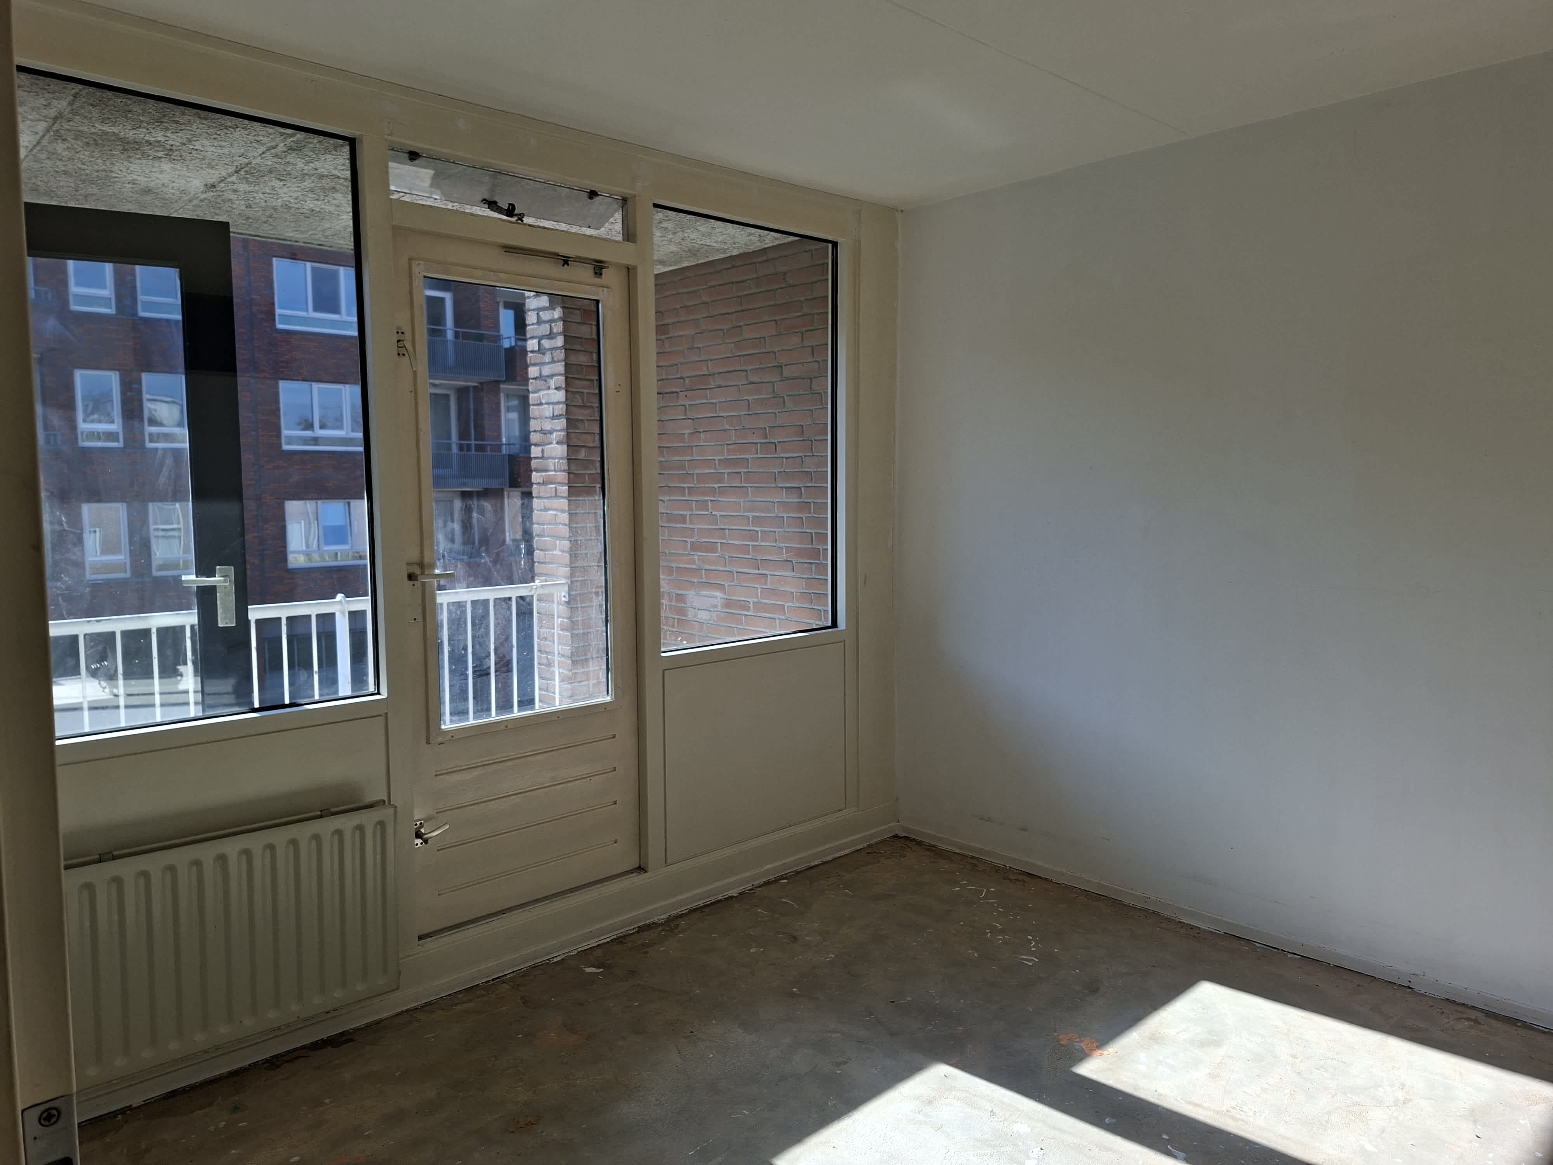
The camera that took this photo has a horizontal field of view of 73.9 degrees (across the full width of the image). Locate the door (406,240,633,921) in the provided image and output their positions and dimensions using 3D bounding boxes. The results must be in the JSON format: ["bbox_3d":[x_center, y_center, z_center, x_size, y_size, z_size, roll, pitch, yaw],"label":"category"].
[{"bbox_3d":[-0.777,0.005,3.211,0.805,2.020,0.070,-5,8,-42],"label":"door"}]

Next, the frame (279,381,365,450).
[{"bbox_3d":[-11.209,-4.126,25.759,2.250,1.660,0.130,-5,8,-42],"label":"frame"}]

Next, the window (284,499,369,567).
[{"bbox_3d":[-11.189,-1.254,26.041,2.250,1.660,0.130,-5,8,-42],"label":"window"}]

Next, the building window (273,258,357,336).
[{"bbox_3d":[-11.228,-7.033,25.474,2.250,1.660,0.130,-5,8,-42],"label":"building window"}]

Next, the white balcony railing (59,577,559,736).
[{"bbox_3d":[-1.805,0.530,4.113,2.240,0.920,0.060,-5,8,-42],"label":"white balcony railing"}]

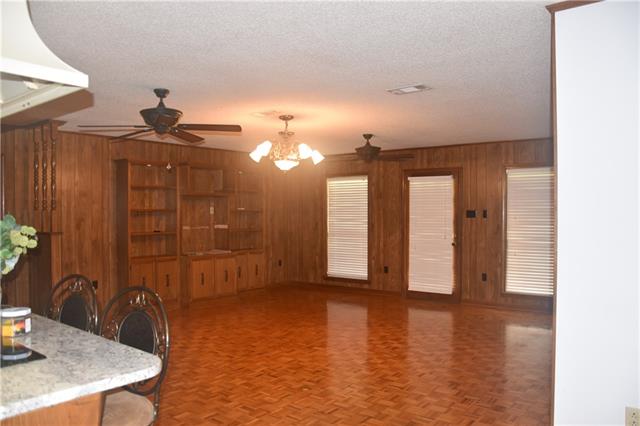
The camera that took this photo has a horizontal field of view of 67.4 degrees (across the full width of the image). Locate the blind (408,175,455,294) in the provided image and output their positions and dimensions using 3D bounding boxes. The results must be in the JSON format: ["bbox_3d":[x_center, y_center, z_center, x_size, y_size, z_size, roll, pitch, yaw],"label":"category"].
[{"bbox_3d":[1.772,0.351,7.676,0.752,1.843,0.060,0,1,35],"label":"blind"}]

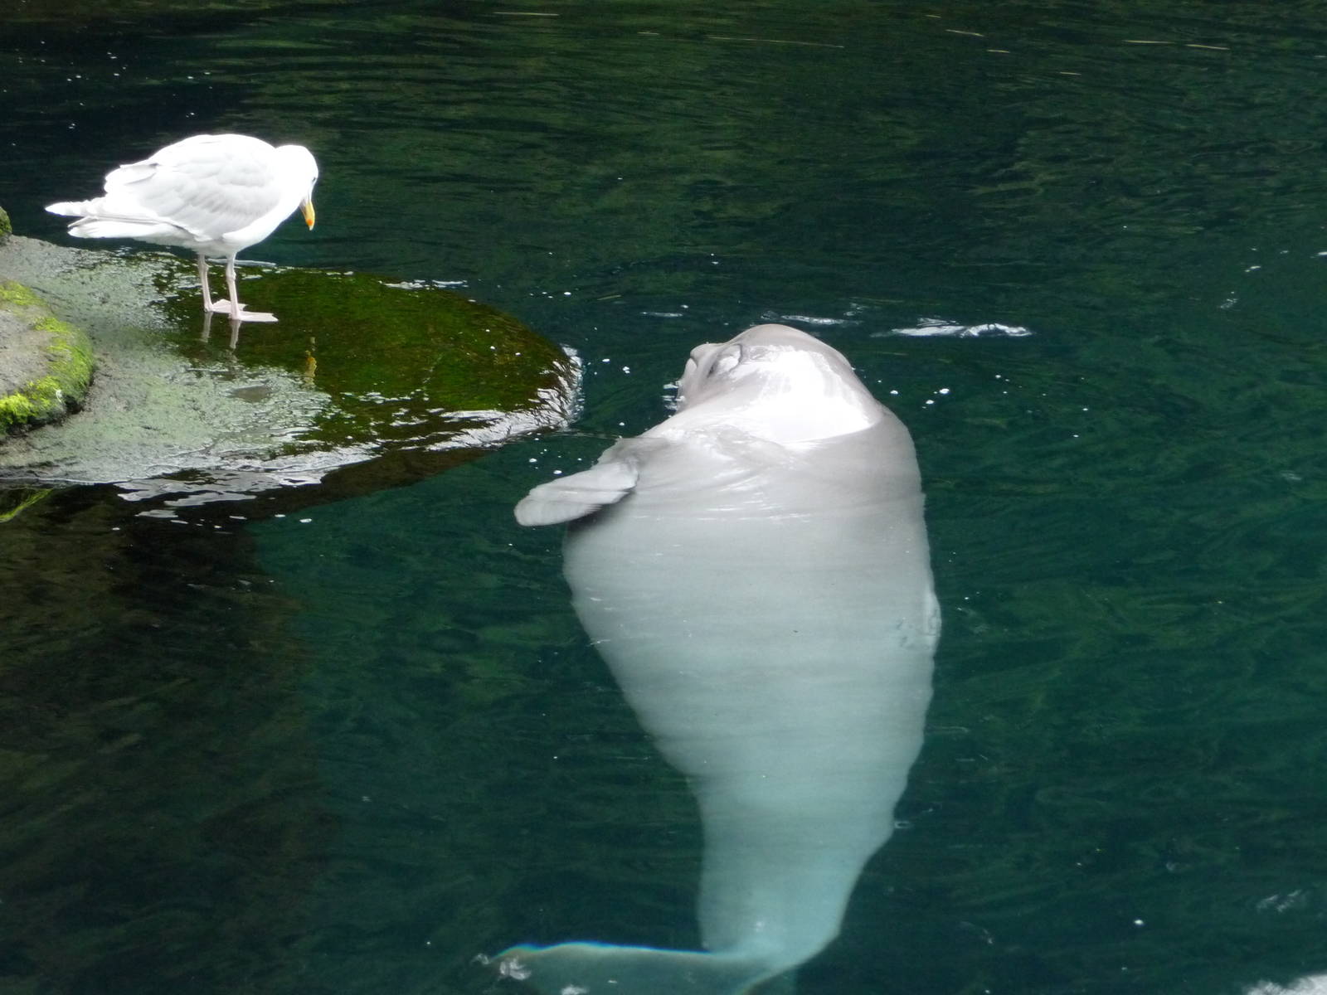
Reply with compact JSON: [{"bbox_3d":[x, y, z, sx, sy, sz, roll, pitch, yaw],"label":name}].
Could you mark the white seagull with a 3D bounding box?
[{"bbox_3d":[-0.759,-0.415,7.750,0.495,0.305,0.170,-16,29,-35],"label":"white seagull"}]

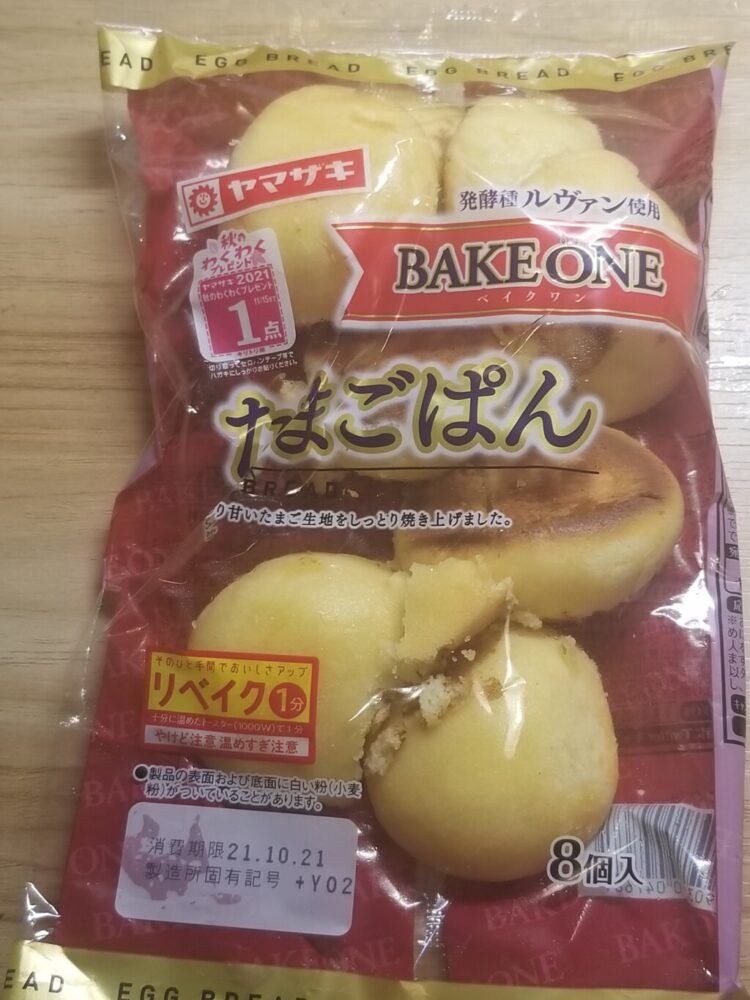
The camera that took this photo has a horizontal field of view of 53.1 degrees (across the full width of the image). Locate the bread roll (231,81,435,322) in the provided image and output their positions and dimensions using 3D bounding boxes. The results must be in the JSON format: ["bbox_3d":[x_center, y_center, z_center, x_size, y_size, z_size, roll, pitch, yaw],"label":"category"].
[{"bbox_3d":[-0.012,-0.085,0.215,0.061,0.042,0.065,0,83,0],"label":"bread roll"}]

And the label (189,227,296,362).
[{"bbox_3d":[-0.036,-0.056,0.206,0.025,0.004,0.036,-11,78,10],"label":"label"}]

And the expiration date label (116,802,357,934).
[{"bbox_3d":[-0.036,0.097,0.197,0.062,0.002,0.029,4,81,1],"label":"expiration date label"}]

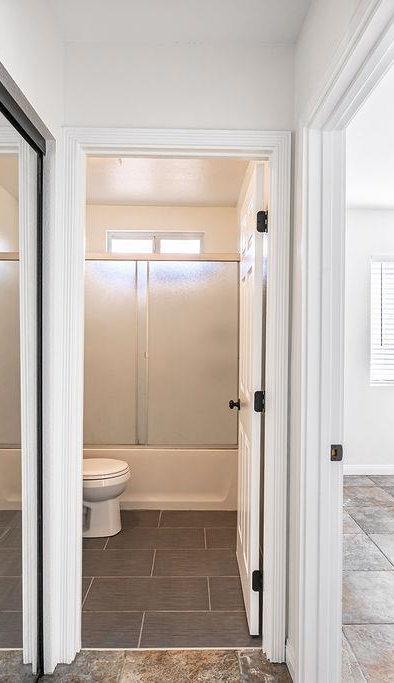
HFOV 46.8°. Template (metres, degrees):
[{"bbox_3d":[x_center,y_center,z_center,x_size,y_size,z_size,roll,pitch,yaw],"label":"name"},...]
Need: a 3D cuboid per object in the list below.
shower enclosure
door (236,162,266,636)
[{"bbox_3d":[-0.427,0.304,3.716,1.529,1.905,0.680,0,0,-1],"label":"shower enclosure"},{"bbox_3d":[0.263,0.249,2.323,0.036,2.016,0.755,0,0,0],"label":"door"}]

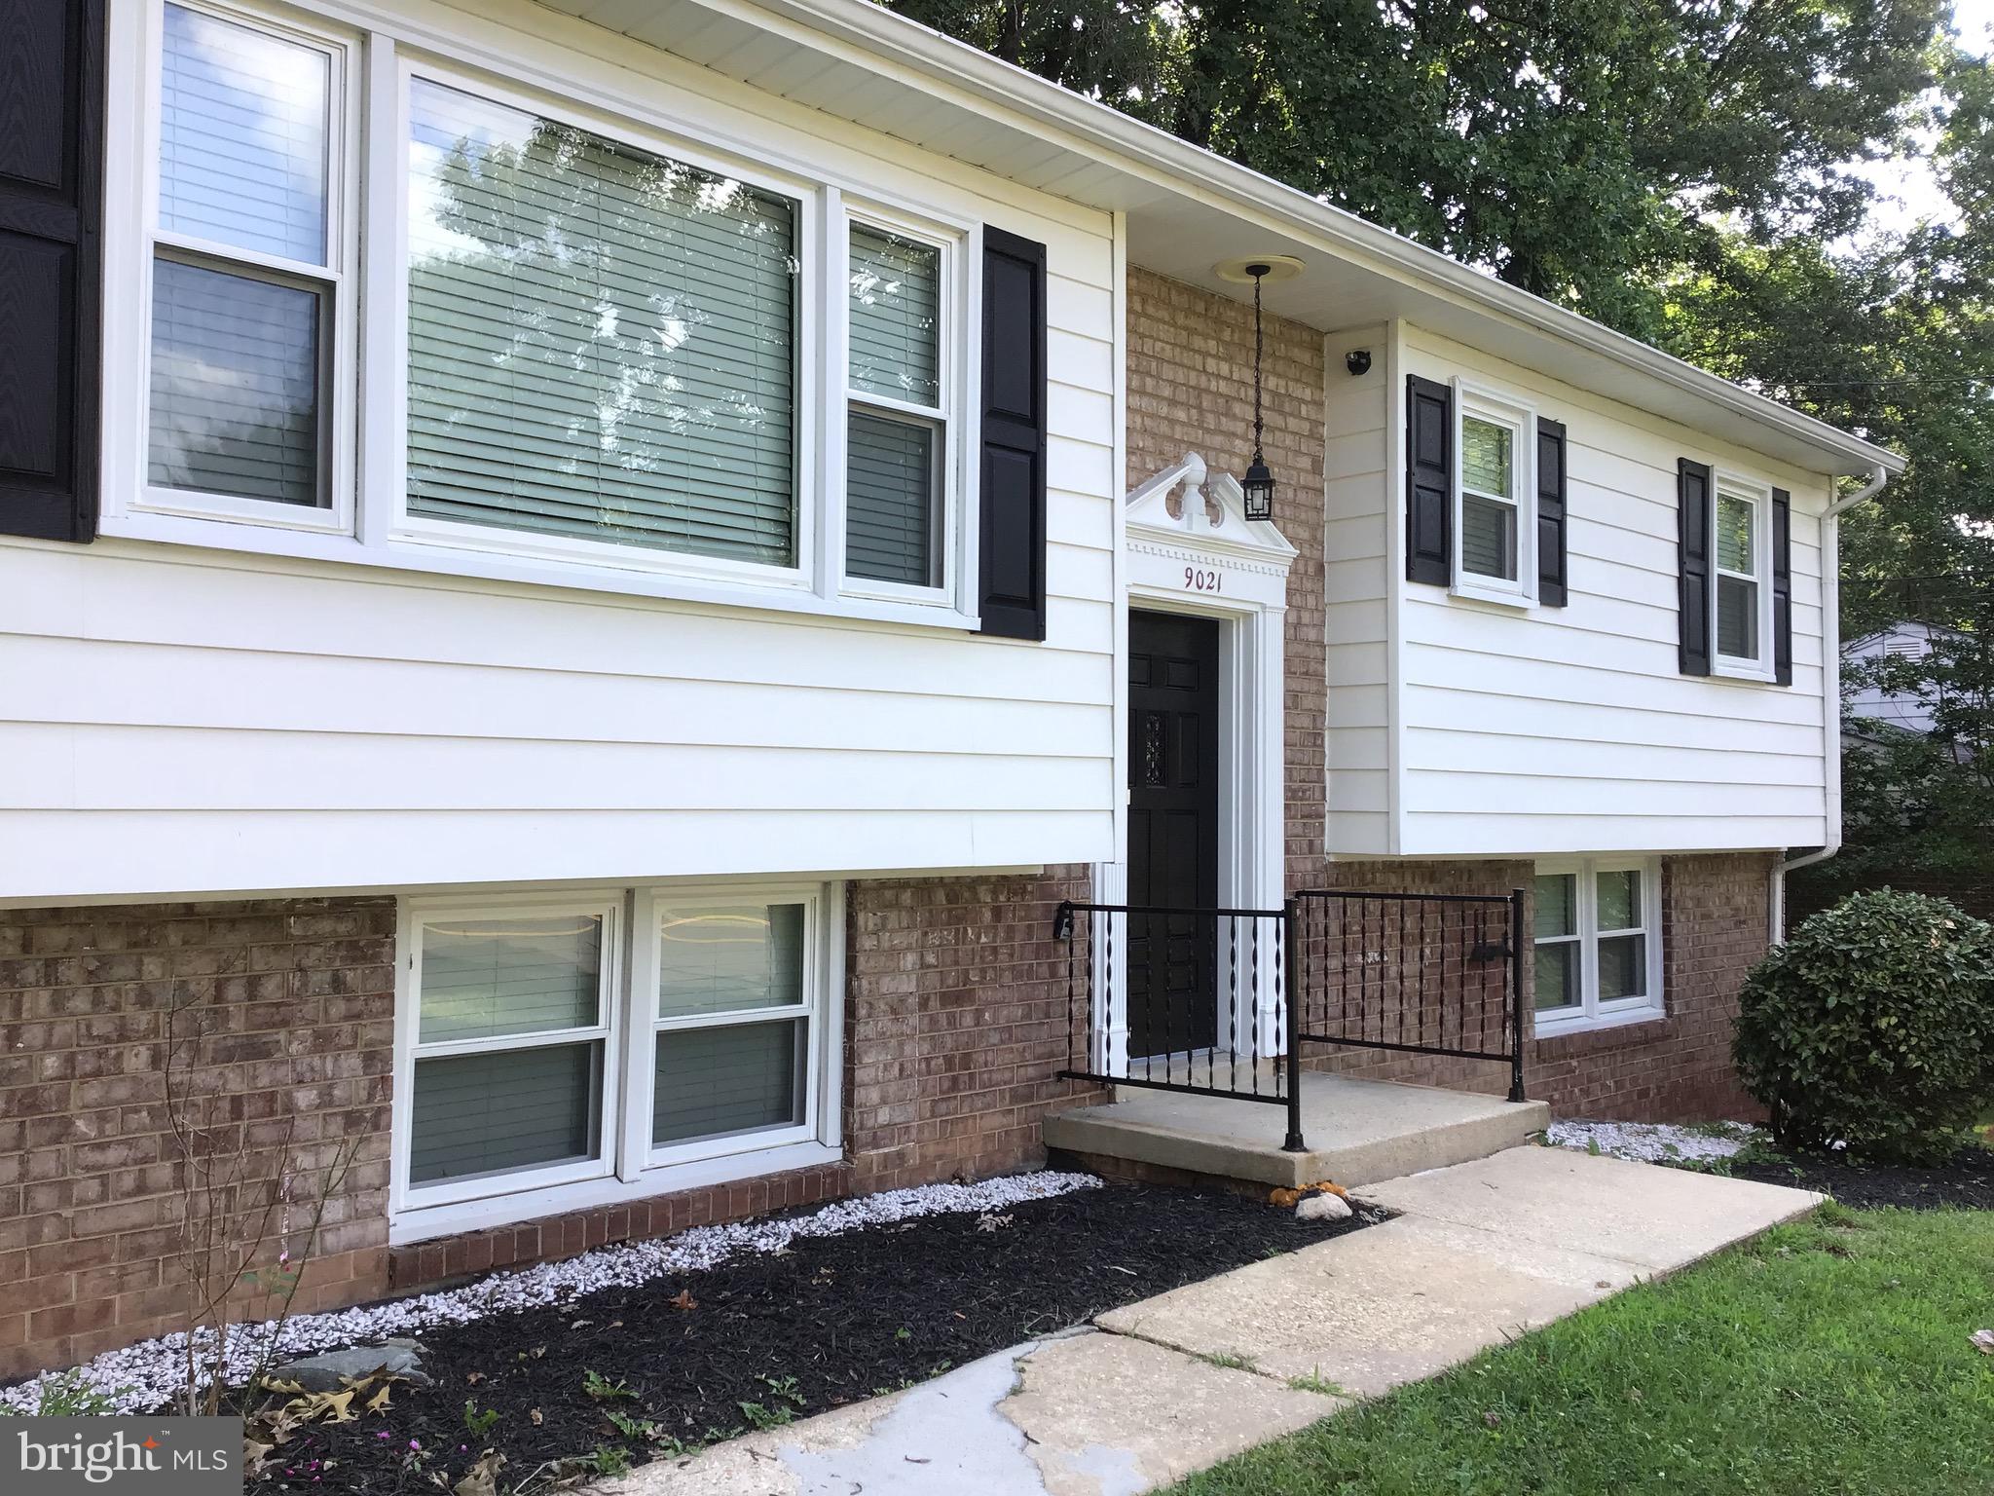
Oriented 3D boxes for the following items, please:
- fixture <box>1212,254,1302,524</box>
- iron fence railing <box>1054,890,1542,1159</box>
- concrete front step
[{"bbox_3d":[1.130,-1.524,7.715,0.375,1.095,0.375,-1,-3,44],"label":"fixture"},{"bbox_3d":[1.289,1.051,7.524,1.163,0.912,1.769,-1,-3,44],"label":"iron fence railing"},{"bbox_3d":[1.281,1.568,7.447,1.212,0.125,1.775,-1,-3,44],"label":"concrete front step"}]

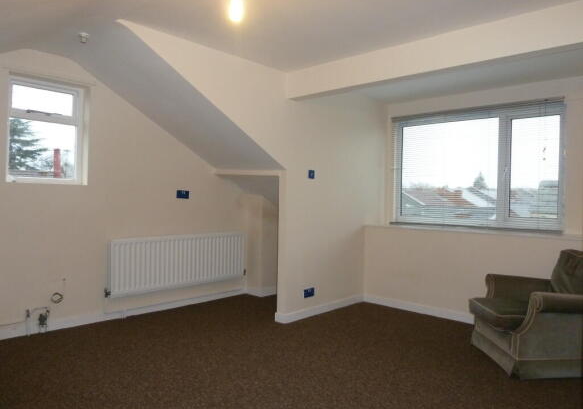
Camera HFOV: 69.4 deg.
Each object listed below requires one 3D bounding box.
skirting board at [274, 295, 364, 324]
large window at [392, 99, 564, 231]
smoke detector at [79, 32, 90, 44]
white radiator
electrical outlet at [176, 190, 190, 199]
[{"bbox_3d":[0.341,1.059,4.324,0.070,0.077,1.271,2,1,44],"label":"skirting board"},{"bbox_3d":[1.855,-0.376,4.453,1.767,1.245,0.110,2,1,44],"label":"large window"},{"bbox_3d":[-1.492,-1.198,3.041,0.085,0.050,0.085,2,1,44],"label":"smoke detector"},{"bbox_3d":[-1.114,0.582,4.352,0.090,0.501,1.543,2,1,44],"label":"white radiator"},{"bbox_3d":[-1.127,-0.099,4.396,0.020,0.086,0.147,2,1,44],"label":"electrical outlet"}]

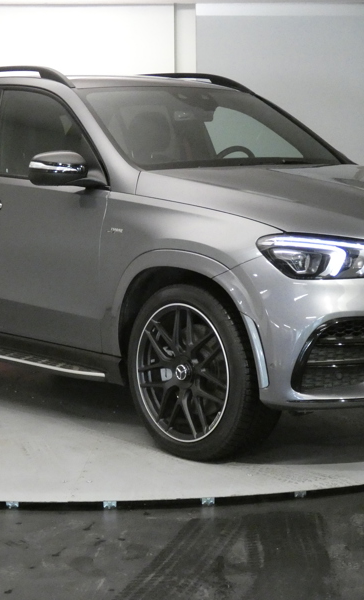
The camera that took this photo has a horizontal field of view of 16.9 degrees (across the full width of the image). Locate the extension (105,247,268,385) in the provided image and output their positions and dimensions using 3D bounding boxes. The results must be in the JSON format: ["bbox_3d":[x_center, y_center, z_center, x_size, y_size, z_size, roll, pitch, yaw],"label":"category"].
[{"bbox_3d":[0.024,0.049,5.197,0.115,0.530,0.920,-5,8,-42],"label":"extension"}]

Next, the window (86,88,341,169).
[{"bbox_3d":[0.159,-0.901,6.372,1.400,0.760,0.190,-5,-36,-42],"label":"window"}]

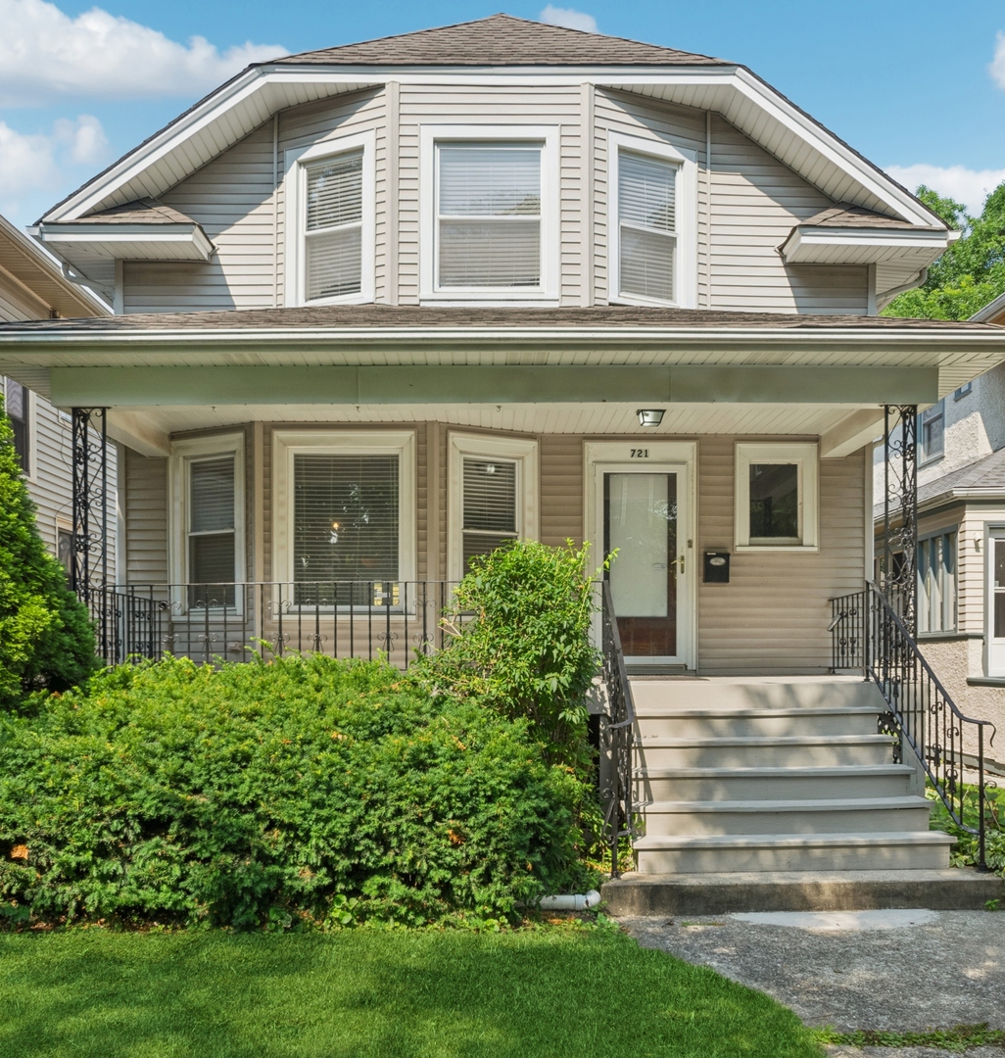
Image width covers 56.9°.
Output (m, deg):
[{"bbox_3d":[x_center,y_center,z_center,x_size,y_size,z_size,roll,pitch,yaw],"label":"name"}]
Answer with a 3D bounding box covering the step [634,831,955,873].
[{"bbox_3d":[1.923,2.163,6.170,2.070,0.205,0.310,0,-4,0],"label":"step"}]

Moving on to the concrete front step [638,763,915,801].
[{"bbox_3d":[1.923,1.841,6.750,2.070,0.205,0.310,0,-4,0],"label":"concrete front step"}]

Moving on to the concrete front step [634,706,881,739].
[{"bbox_3d":[1.954,1.520,7.330,2.010,0.205,0.310,0,-4,0],"label":"concrete front step"}]

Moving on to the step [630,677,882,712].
[{"bbox_3d":[1.954,1.360,7.620,2.010,0.205,0.310,0,-4,0],"label":"step"}]

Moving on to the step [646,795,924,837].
[{"bbox_3d":[1.923,2.002,6.460,2.070,0.205,0.310,0,-4,0],"label":"step"}]

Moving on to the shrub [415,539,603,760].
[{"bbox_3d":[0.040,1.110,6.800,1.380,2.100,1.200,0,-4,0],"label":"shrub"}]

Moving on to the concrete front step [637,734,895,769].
[{"bbox_3d":[1.954,1.681,7.040,2.010,0.205,0.310,0,-4,0],"label":"concrete front step"}]

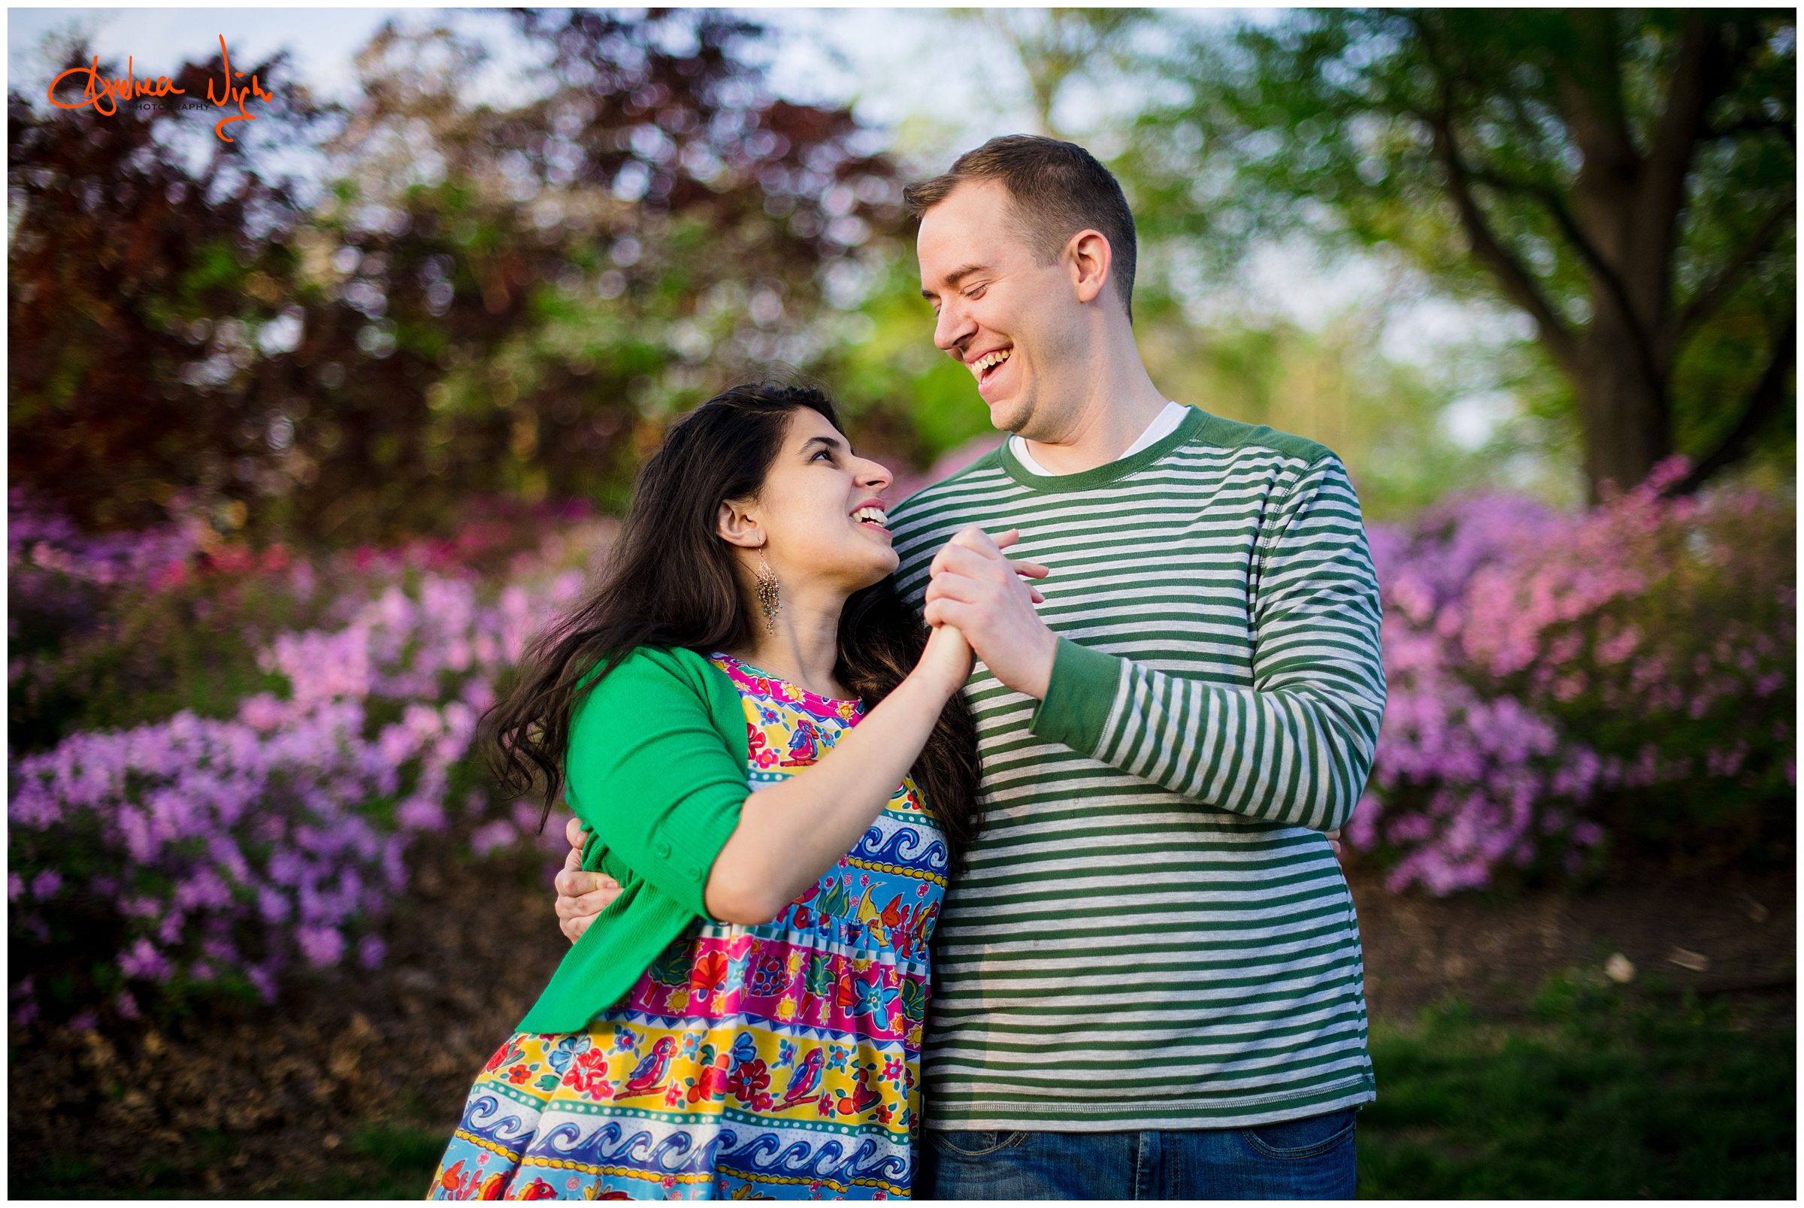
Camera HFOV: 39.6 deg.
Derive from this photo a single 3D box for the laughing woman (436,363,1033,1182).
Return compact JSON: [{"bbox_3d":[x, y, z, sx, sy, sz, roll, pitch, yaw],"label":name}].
[{"bbox_3d":[-0.150,0.580,2.200,0.500,1.600,0.430,-2,4,-36],"label":"laughing woman"}]

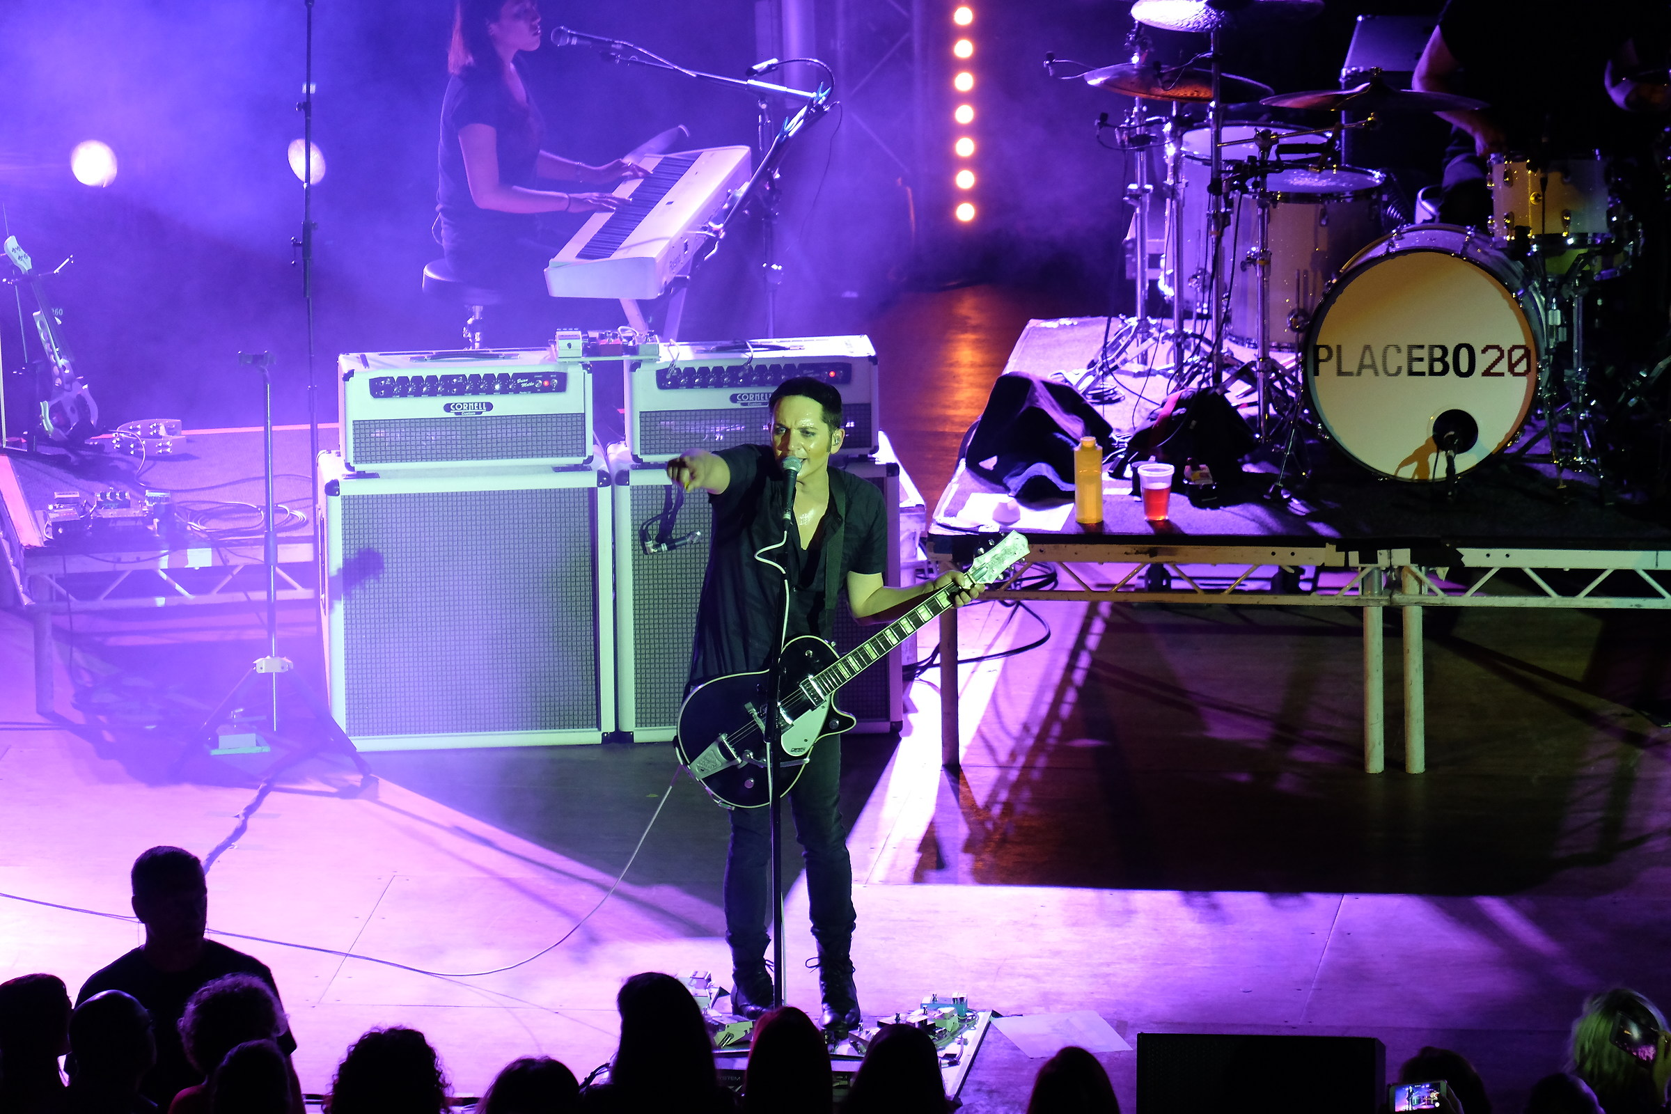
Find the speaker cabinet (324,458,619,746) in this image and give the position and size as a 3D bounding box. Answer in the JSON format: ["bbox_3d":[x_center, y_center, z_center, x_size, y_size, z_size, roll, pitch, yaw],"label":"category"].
[{"bbox_3d":[-0.977,0.100,37.163,0.754,0.745,0.355,-2,14,-4],"label":"speaker cabinet"}]

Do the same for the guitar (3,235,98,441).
[{"bbox_3d":[-2.157,-0.597,38.375,0.100,0.600,0.200,-11,4,42],"label":"guitar"}]

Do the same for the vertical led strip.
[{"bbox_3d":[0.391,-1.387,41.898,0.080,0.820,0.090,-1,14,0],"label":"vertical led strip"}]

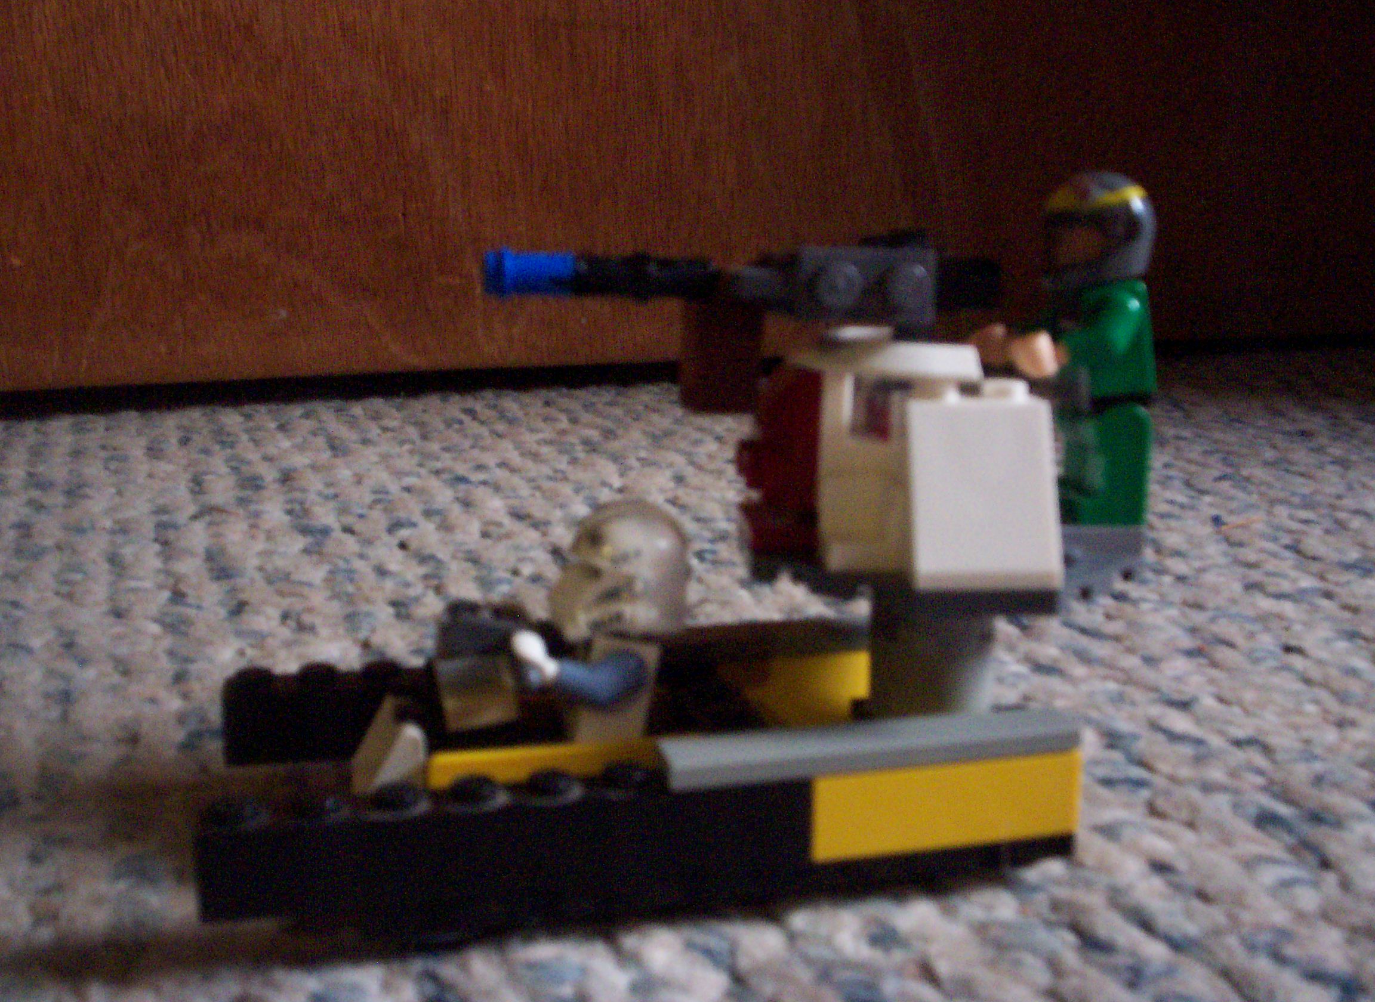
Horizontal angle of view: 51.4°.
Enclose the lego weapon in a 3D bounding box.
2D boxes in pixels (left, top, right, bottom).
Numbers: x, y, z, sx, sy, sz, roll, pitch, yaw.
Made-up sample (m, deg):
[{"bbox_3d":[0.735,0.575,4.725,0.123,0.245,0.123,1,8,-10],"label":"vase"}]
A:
[{"bbox_3d":[0.006,-0.021,0.166,0.058,0.020,0.014,-2,9,-11],"label":"lego weapon"}]

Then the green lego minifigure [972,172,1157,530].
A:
[{"bbox_3d":[0.045,-0.018,0.175,0.019,0.041,0.020,-1,9,-10],"label":"green lego minifigure"}]

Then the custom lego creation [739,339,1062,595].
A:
[{"bbox_3d":[0.022,-0.005,0.171,0.029,0.026,0.039,-1,9,-10],"label":"custom lego creation"}]

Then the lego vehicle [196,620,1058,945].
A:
[{"bbox_3d":[-0.008,0.031,0.177,0.096,0.018,0.050,-2,9,-14],"label":"lego vehicle"}]

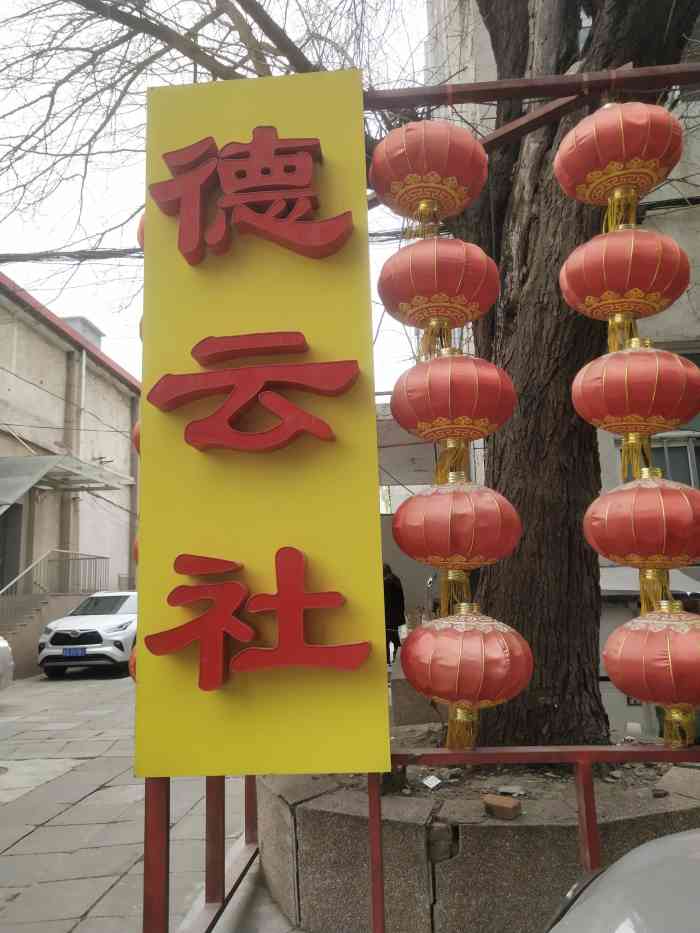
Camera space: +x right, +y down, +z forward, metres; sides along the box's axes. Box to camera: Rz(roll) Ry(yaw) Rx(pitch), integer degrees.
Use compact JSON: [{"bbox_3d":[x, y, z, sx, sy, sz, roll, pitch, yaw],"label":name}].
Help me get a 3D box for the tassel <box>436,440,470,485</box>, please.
[{"bbox_3d":[0.451,-0.017,3.520,0.140,0.180,0.140,-2,-10,0],"label":"tassel"}]

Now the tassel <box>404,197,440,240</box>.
[{"bbox_3d":[0.333,-1.133,3.710,0.145,0.170,0.140,-2,-10,0],"label":"tassel"}]

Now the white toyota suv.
[{"bbox_3d":[-5.090,3.677,18.150,1.930,1.730,4.950,-3,-10,6],"label":"white toyota suv"}]

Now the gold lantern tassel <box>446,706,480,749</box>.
[{"bbox_3d":[0.401,0.929,2.880,0.113,0.168,0.113,-2,-10,0],"label":"gold lantern tassel"}]

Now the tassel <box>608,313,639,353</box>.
[{"bbox_3d":[1.211,-0.589,3.580,0.130,0.170,0.130,-2,-10,0],"label":"tassel"}]

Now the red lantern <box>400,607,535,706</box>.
[{"bbox_3d":[0.421,0.682,2.920,0.477,0.360,0.477,-2,-10,0],"label":"red lantern"}]

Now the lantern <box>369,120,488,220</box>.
[{"bbox_3d":[0.369,-1.384,3.780,0.550,0.400,0.550,-2,-10,0],"label":"lantern"}]

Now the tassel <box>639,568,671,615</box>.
[{"bbox_3d":[1.276,0.524,3.390,0.130,0.180,0.130,-2,-10,0],"label":"tassel"}]

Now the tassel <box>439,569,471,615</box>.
[{"bbox_3d":[0.384,0.459,2.970,0.113,0.173,0.113,-2,-10,0],"label":"tassel"}]

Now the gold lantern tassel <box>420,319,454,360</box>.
[{"bbox_3d":[0.391,-0.567,3.610,0.145,0.170,0.140,-2,-10,0],"label":"gold lantern tassel"}]

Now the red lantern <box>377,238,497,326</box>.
[{"bbox_3d":[0.350,-0.726,3.200,0.475,0.350,0.475,-2,-10,0],"label":"red lantern"}]

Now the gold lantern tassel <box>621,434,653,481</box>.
[{"bbox_3d":[1.070,-0.034,3.020,0.115,0.185,0.115,-2,-10,0],"label":"gold lantern tassel"}]

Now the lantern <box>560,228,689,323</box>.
[{"bbox_3d":[1.237,-0.857,3.630,0.550,0.400,0.550,-2,-10,0],"label":"lantern"}]

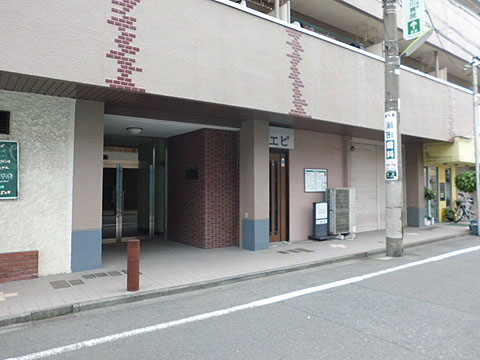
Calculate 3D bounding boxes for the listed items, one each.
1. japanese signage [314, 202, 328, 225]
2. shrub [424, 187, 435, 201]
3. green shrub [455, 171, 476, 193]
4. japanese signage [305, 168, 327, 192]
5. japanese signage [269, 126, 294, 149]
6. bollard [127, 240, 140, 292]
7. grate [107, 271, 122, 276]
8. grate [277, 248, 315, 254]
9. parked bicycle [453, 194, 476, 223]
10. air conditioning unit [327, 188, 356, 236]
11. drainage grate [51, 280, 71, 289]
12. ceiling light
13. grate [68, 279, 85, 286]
[{"bbox_3d":[2.330,0.960,10.250,0.530,0.630,0.100,1,-2,-36],"label":"japanese signage"},{"bbox_3d":[7.258,0.517,13.800,0.420,0.530,0.420,1,-1,-36],"label":"shrub"},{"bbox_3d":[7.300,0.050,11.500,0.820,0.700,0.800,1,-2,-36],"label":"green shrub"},{"bbox_3d":[2.154,0.032,10.173,0.940,0.640,0.030,1,-1,-36],"label":"japanese signage"},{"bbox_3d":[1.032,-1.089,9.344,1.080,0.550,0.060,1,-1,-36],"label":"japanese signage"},{"bbox_3d":[-1.475,1.185,5.000,0.170,0.690,0.170,1,-2,-36],"label":"bollard"},{"bbox_3d":[-2.050,1.550,5.930,0.170,0.020,0.310,1,-2,-36],"label":"grate"},{"bbox_3d":[1.267,1.633,8.140,0.760,0.030,0.460,1,-1,-36],"label":"grate"},{"bbox_3d":[9.050,1.180,14.600,1.700,1.080,0.550,1,-2,-35],"label":"parked bicycle"},{"bbox_3d":[2.908,0.890,10.354,0.910,1.290,0.345,1,-1,-36],"label":"air conditioning unit"},{"bbox_3d":[-2.630,1.538,5.270,0.210,0.020,0.450,1,-2,-36],"label":"drainage grate"},{"bbox_3d":[-2.445,-1.123,8.380,0.370,0.170,0.370,1,-1,-36],"label":"ceiling light"},{"bbox_3d":[-2.435,1.540,5.380,0.165,0.020,0.290,1,-2,-36],"label":"grate"}]

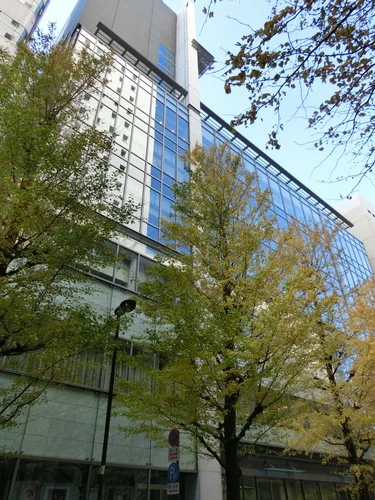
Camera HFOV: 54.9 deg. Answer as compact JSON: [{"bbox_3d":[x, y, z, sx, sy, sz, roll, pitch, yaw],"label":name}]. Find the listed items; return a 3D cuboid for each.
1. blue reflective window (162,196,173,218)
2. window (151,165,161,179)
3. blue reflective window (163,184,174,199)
[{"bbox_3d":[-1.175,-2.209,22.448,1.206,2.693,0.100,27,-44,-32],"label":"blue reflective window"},{"bbox_3d":[-2.025,-4.972,23.606,0.737,0.951,0.100,27,-44,-32],"label":"window"},{"bbox_3d":[-1.195,-3.732,23.567,1.206,1.032,0.100,27,-44,-32],"label":"blue reflective window"}]

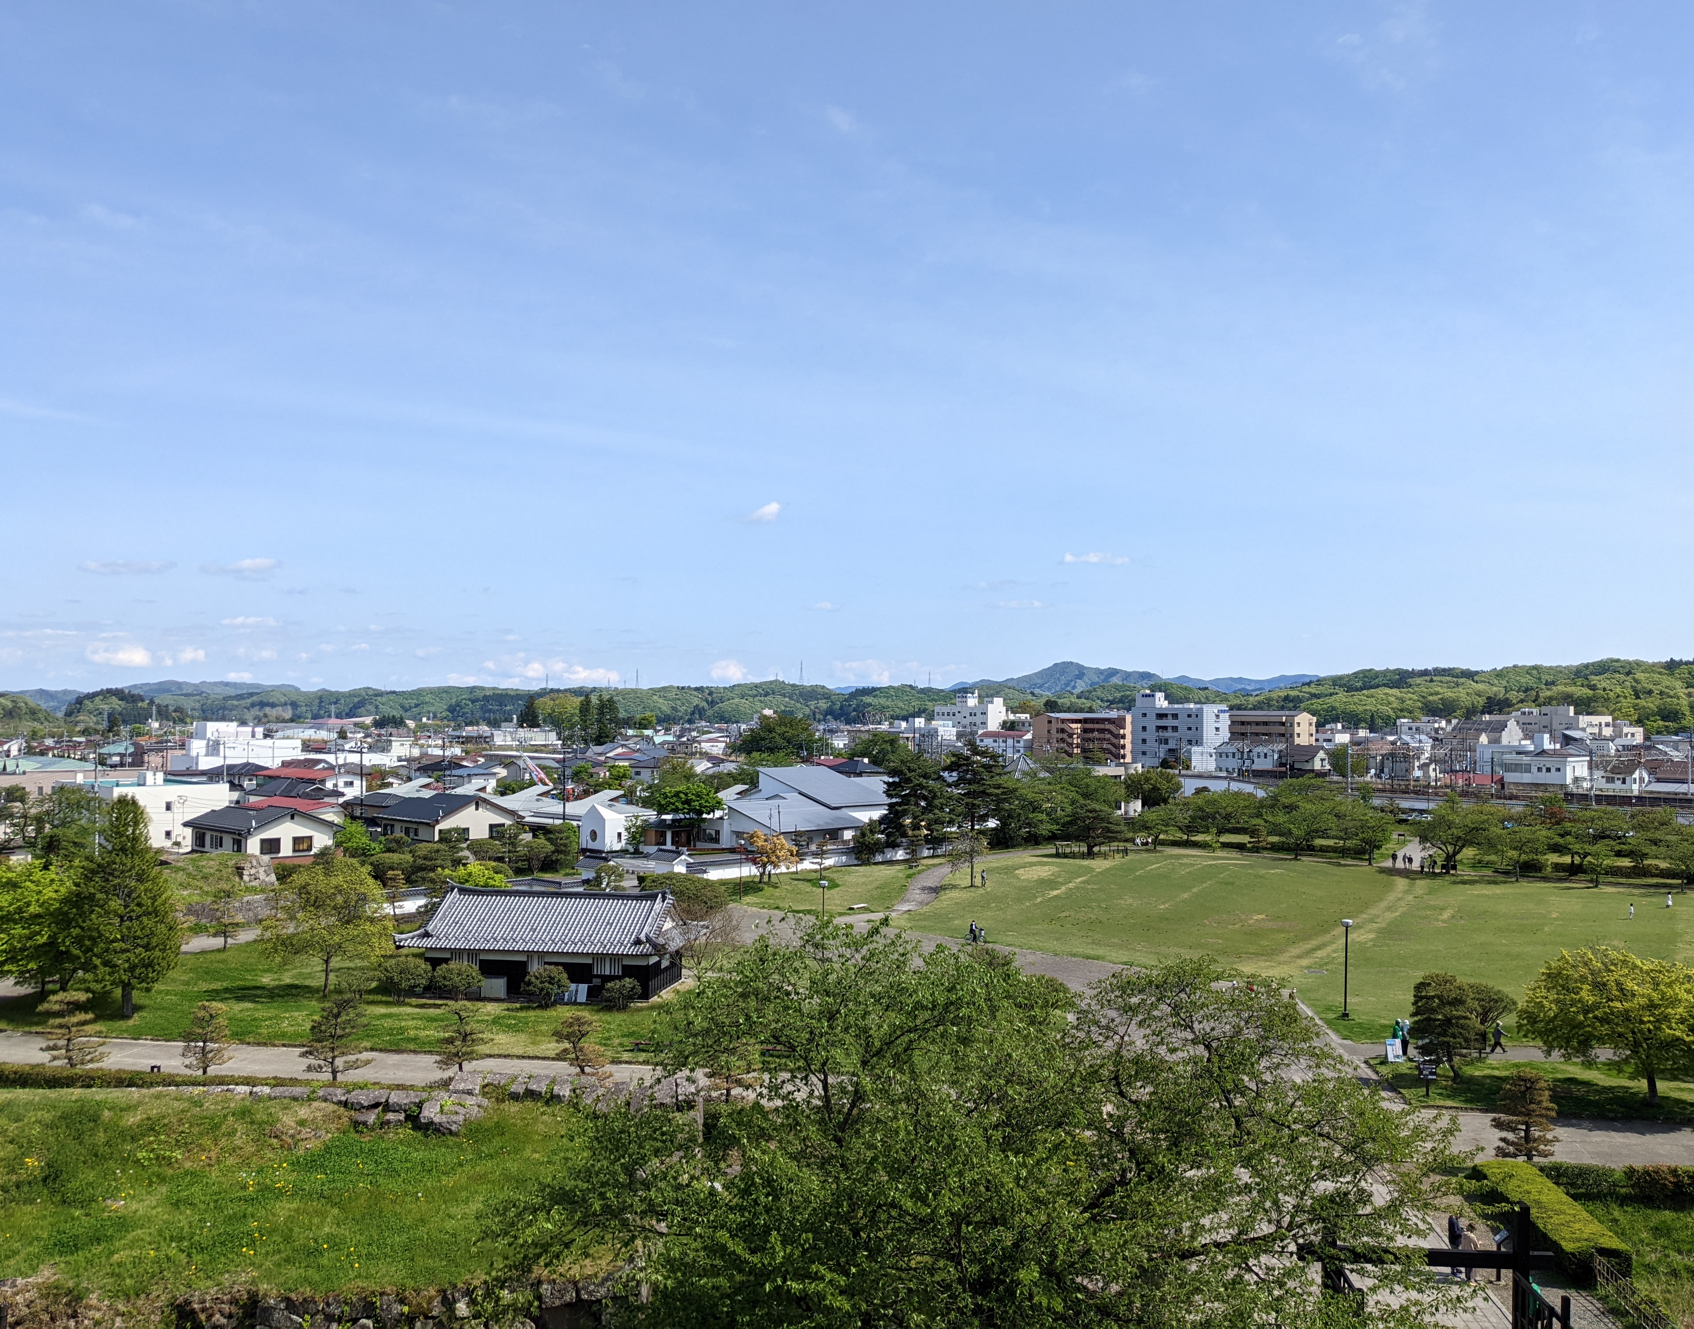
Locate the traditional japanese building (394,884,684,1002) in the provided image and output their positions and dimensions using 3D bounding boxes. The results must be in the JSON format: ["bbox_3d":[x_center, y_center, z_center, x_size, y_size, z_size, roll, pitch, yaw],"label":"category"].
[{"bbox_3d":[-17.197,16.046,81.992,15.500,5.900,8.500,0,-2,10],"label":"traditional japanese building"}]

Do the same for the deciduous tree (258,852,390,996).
[{"bbox_3d":[-29.649,14.865,78.765,7.405,8.010,7.405,0,-2,0],"label":"deciduous tree"}]

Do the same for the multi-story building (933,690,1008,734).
[{"bbox_3d":[41.939,19.775,466.119,9.500,20.000,23.000,2,-2,-45],"label":"multi-story building"}]

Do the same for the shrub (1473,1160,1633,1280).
[{"bbox_3d":[21.409,16.828,42.345,1.900,1.000,7.600,0,-2,6],"label":"shrub"}]

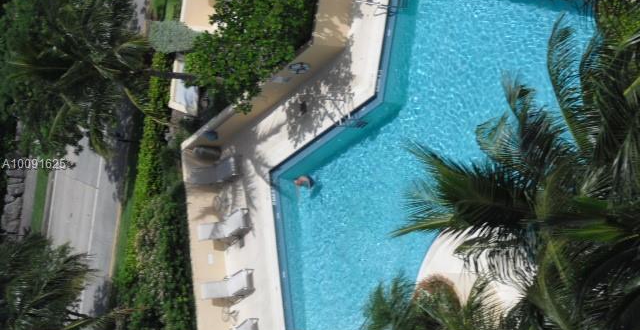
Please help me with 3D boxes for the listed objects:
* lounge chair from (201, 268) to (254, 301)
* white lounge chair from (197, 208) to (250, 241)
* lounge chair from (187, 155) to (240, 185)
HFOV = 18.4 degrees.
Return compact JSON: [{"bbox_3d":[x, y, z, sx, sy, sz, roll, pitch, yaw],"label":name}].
[{"bbox_3d":[-3.055,3.993,65.551,1.892,1.057,0.651,-31,60,58],"label":"lounge chair"},{"bbox_3d":[-3.235,2.024,66.101,1.892,1.057,0.651,-33,58,57],"label":"white lounge chair"},{"bbox_3d":[-3.522,0.232,66.837,1.892,1.057,0.651,-27,63,59],"label":"lounge chair"}]

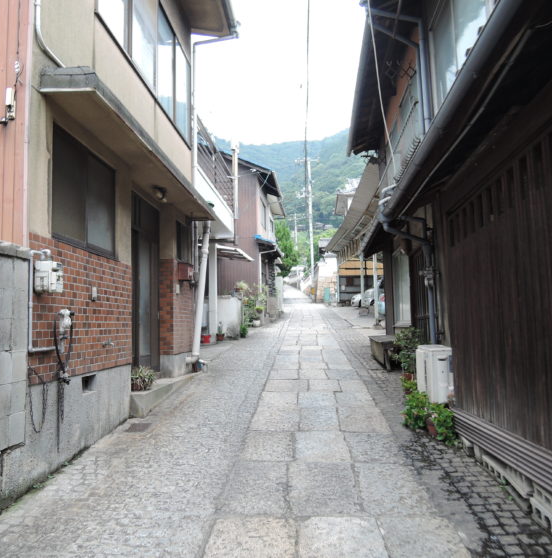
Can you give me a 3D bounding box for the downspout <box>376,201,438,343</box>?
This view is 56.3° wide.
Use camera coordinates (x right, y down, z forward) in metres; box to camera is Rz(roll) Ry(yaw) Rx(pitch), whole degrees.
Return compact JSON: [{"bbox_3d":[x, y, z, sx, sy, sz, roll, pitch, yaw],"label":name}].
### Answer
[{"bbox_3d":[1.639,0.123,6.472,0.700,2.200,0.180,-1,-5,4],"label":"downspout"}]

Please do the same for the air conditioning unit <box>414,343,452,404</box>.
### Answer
[{"bbox_3d":[1.795,1.055,5.782,0.270,0.550,0.750,-2,-5,6],"label":"air conditioning unit"}]

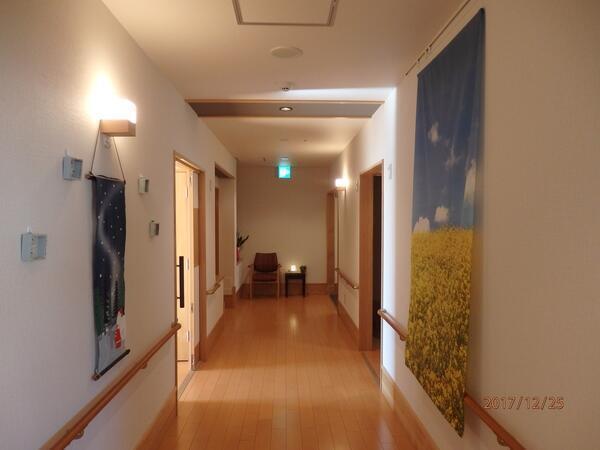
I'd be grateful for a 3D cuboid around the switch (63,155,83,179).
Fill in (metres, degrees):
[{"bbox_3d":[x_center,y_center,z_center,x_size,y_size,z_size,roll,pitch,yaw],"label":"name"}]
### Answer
[{"bbox_3d":[-0.862,-0.208,1.647,0.031,0.085,0.090,0,1,-2],"label":"switch"}]

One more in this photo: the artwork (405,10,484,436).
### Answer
[{"bbox_3d":[0.716,-0.014,2.267,0.050,1.815,0.880,1,1,-2],"label":"artwork"}]

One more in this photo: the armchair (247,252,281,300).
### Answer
[{"bbox_3d":[-0.656,0.967,8.227,0.620,0.820,0.570,0,1,-2],"label":"armchair"}]

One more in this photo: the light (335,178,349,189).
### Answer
[{"bbox_3d":[0.571,-0.548,6.077,0.119,0.150,0.120,0,1,-2],"label":"light"}]

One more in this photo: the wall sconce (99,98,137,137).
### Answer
[{"bbox_3d":[-0.830,-0.485,1.987,0.119,0.150,0.118,0,1,-2],"label":"wall sconce"}]

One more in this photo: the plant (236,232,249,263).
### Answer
[{"bbox_3d":[-1.082,0.399,7.723,0.320,0.550,0.330,0,1,-2],"label":"plant"}]

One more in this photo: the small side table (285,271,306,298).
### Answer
[{"bbox_3d":[-0.086,1.150,8.330,0.385,0.455,0.360,0,1,-2],"label":"small side table"}]

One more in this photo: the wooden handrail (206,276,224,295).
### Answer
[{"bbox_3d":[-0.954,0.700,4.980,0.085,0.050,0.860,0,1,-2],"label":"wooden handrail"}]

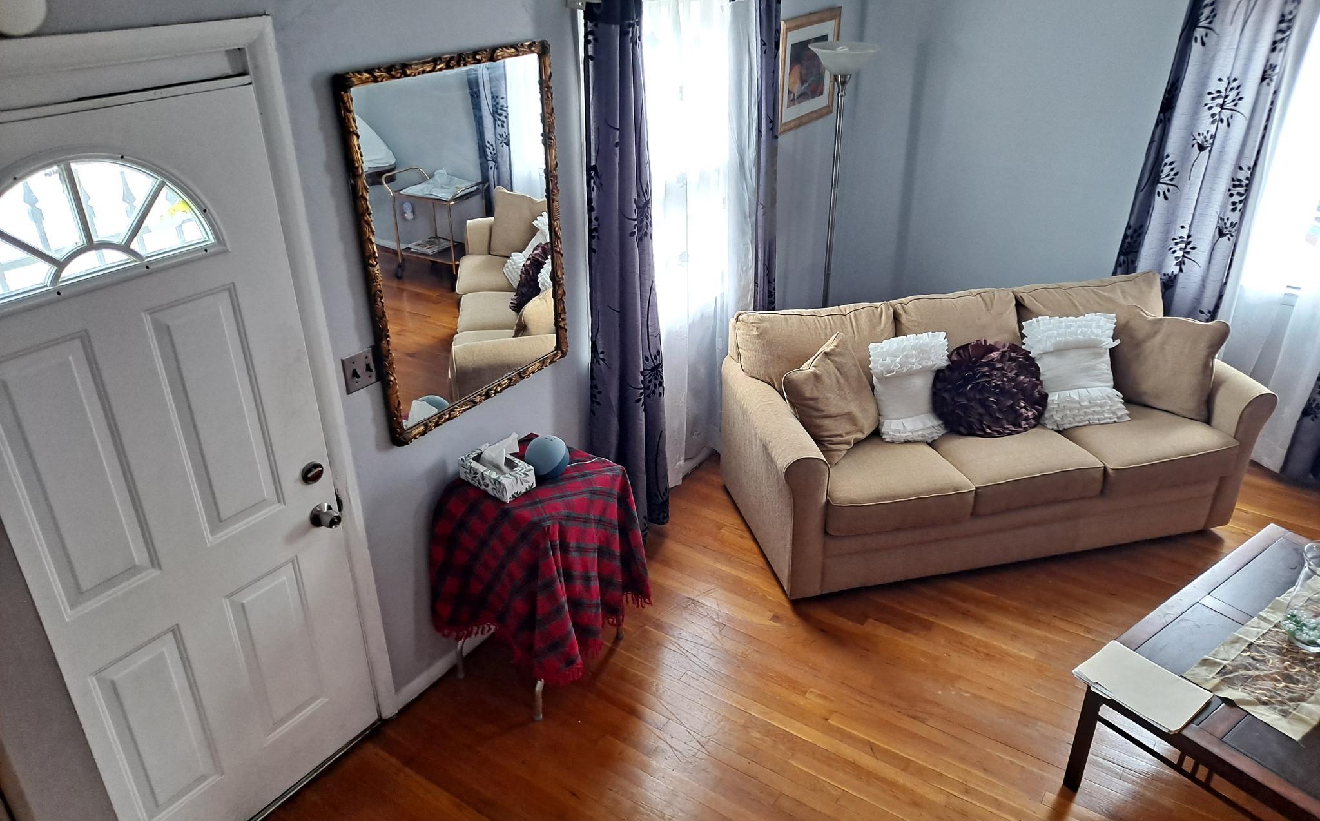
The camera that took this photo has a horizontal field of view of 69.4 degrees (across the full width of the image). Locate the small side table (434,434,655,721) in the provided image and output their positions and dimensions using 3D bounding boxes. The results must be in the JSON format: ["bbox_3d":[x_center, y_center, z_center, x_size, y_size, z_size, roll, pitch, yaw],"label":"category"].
[{"bbox_3d":[-0.399,0.502,3.252,0.500,0.600,0.560,18,33,31],"label":"small side table"}]

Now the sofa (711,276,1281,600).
[{"bbox_3d":[1.358,0.041,4.058,2.090,0.910,0.910,-7,29,-12],"label":"sofa"}]

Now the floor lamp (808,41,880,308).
[{"bbox_3d":[0.821,-0.800,4.662,0.310,1.830,0.310,18,33,31],"label":"floor lamp"}]

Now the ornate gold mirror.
[{"bbox_3d":[-0.569,-0.520,2.910,0.050,1.065,0.770,18,33,31],"label":"ornate gold mirror"}]

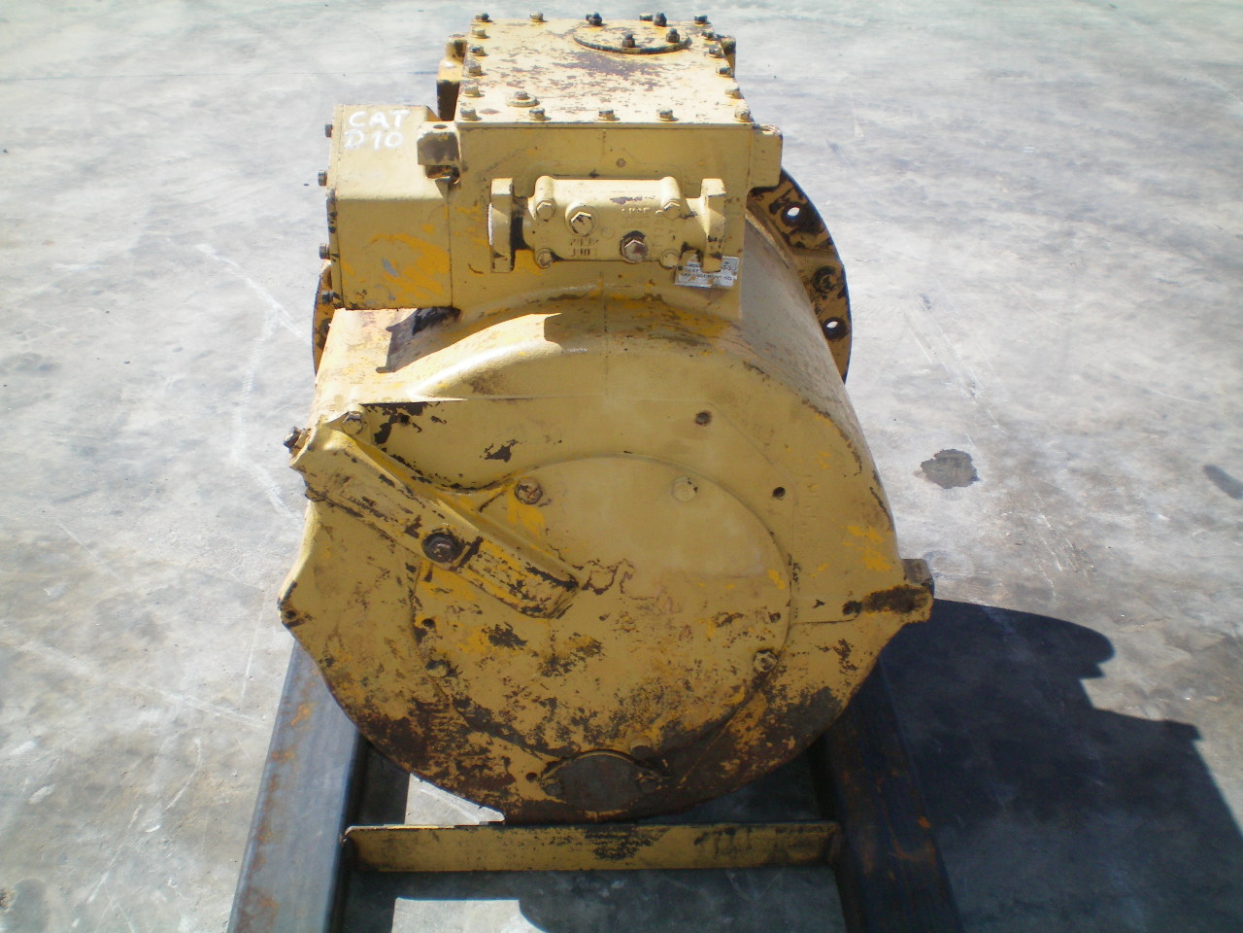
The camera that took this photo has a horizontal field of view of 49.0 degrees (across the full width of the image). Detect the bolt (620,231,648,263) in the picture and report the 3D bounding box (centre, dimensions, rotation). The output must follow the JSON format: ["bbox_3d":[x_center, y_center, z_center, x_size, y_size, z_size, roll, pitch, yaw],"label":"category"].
[{"bbox_3d":[0.013,-0.240,1.501,0.029,0.028,0.016,-1,32,-3],"label":"bolt"}]

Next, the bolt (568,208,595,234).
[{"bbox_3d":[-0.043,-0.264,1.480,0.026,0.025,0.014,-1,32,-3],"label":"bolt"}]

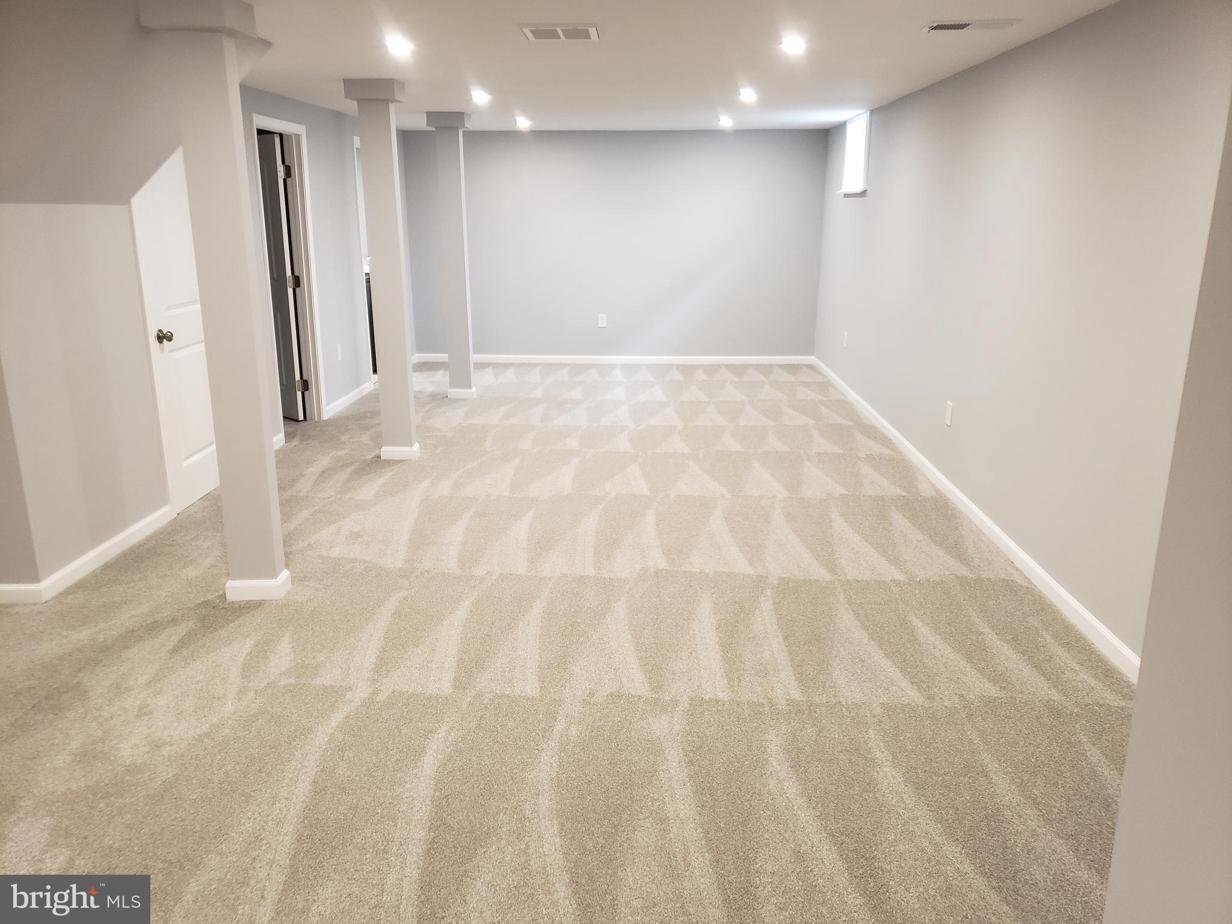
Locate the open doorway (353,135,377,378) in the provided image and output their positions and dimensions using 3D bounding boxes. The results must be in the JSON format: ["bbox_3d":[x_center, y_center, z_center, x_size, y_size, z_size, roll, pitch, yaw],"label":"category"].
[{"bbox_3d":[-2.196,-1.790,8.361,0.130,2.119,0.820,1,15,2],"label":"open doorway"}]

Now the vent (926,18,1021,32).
[{"bbox_3d":[1.433,-1.753,3.729,0.360,0.020,0.210,1,15,2],"label":"vent"}]

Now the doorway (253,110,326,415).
[{"bbox_3d":[-2.273,-1.248,6.412,0.130,2.115,0.850,1,15,2],"label":"doorway"}]

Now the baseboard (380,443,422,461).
[{"bbox_3d":[-1.387,-0.077,5.976,0.220,0.093,0.130,1,15,2],"label":"baseboard"}]

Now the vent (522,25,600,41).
[{"bbox_3d":[-0.236,-1.802,3.896,0.315,0.020,0.300,1,15,2],"label":"vent"}]

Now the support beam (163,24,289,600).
[{"bbox_3d":[-1.488,-0.490,3.583,0.205,2.175,0.135,1,15,2],"label":"support beam"}]

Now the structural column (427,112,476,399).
[{"bbox_3d":[-1.336,-1.655,7.591,0.300,2.272,0.200,1,15,2],"label":"structural column"}]

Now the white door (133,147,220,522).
[{"bbox_3d":[-2.301,-0.815,4.951,0.045,2.030,0.750,1,15,2],"label":"white door"}]

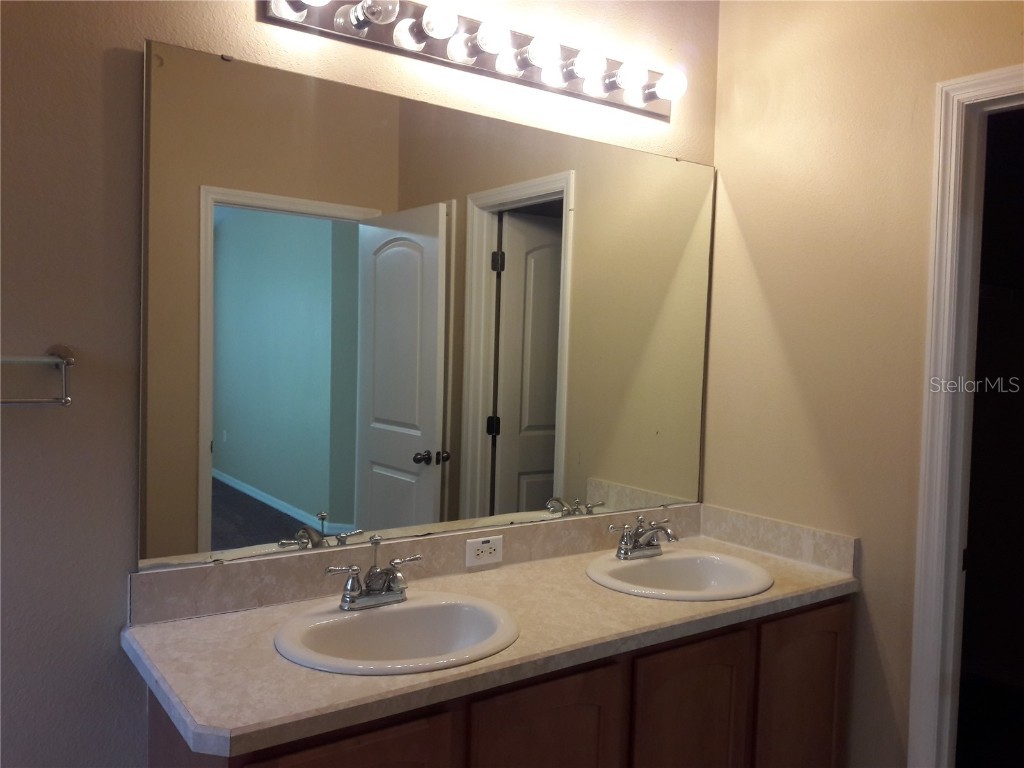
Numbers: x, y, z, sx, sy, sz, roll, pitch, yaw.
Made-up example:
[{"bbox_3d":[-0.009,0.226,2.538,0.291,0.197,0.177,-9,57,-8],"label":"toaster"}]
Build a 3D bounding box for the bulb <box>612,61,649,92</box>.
[{"bbox_3d":[0.319,-0.837,2.248,0.080,0.080,0.098,0,3,-35],"label":"bulb"}]

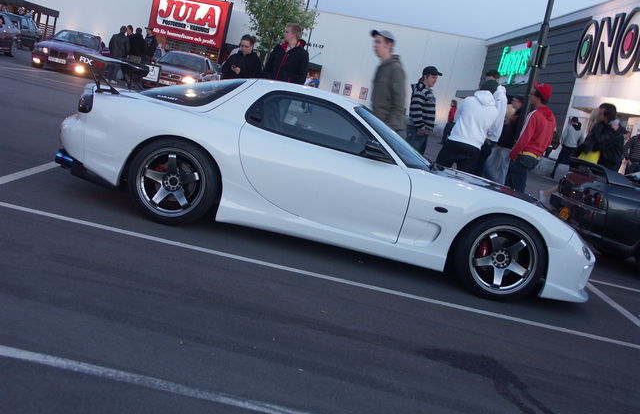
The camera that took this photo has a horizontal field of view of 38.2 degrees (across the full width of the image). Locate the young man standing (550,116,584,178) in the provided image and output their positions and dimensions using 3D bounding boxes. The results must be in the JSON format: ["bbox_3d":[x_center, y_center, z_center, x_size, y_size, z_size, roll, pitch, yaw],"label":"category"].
[{"bbox_3d":[6.530,-1.550,24.290,0.580,1.760,0.480,7,9,-33],"label":"young man standing"}]

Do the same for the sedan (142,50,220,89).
[{"bbox_3d":[-4.323,-4.140,29.047,1.700,1.410,4.400,12,8,-1],"label":"sedan"}]

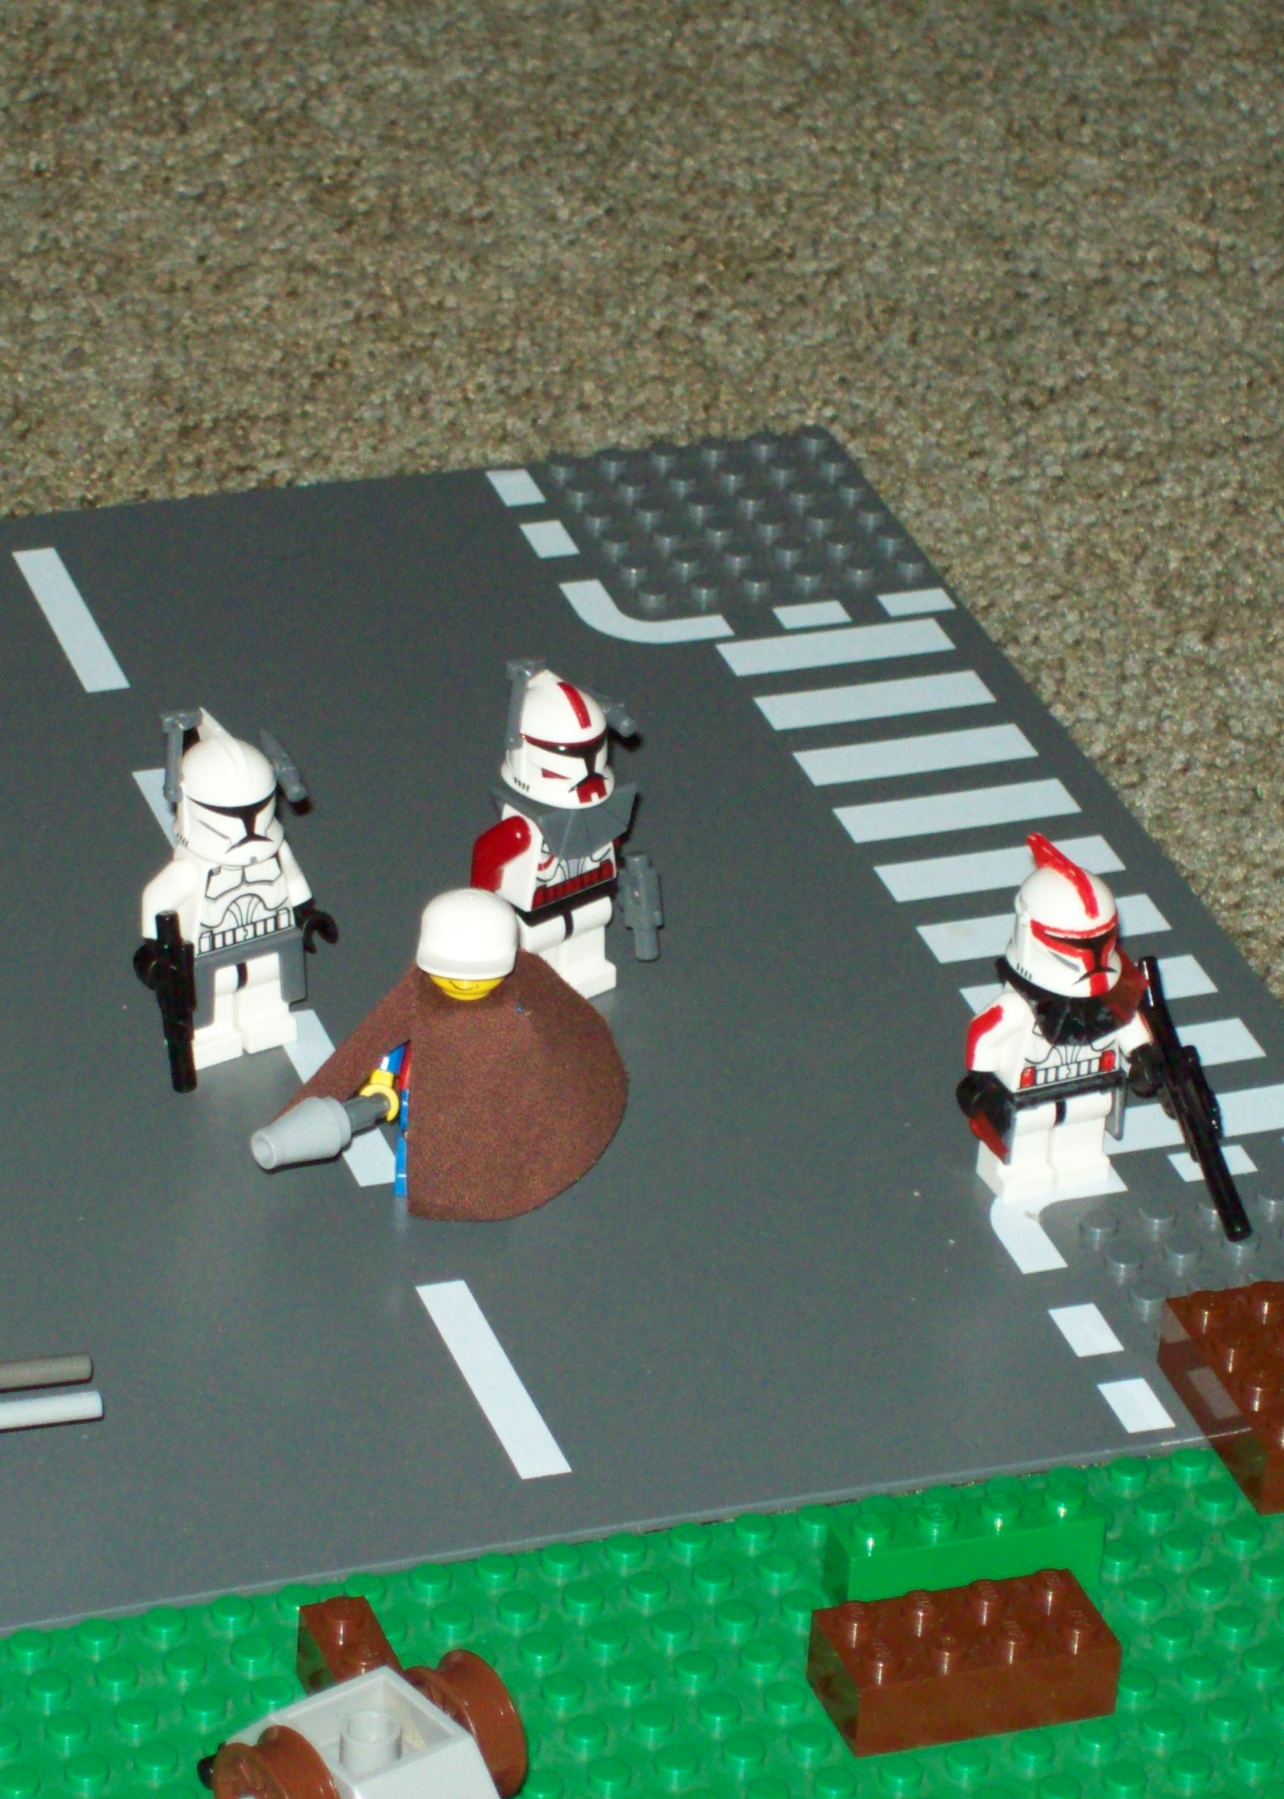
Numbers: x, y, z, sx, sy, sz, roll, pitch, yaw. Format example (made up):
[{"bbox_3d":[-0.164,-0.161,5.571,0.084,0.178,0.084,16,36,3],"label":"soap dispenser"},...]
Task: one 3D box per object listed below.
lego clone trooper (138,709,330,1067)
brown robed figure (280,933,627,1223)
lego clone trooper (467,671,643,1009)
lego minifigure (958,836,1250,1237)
[{"bbox_3d":[-0.053,-0.001,0.955,0.028,0.046,0.018,-16,36,-29],"label":"lego clone trooper"},{"bbox_3d":[-0.024,0.022,0.934,0.043,0.032,0.022,5,31,2],"label":"brown robed figure"},{"bbox_3d":[-0.011,-0.007,0.970,0.027,0.046,0.018,-23,40,-37],"label":"lego clone trooper"},{"bbox_3d":[0.056,0.019,0.933,0.034,0.046,0.033,-11,34,-22],"label":"lego minifigure"}]

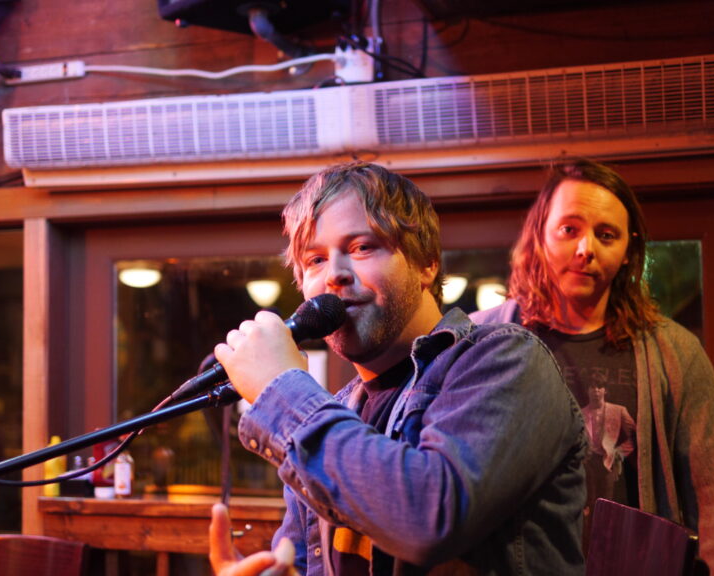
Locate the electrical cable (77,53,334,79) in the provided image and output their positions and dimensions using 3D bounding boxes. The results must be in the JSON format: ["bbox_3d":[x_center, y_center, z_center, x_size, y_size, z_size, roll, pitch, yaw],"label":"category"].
[{"bbox_3d":[-0.462,-0.676,3.390,0.818,0.084,0.030,-2,-5,13],"label":"electrical cable"}]

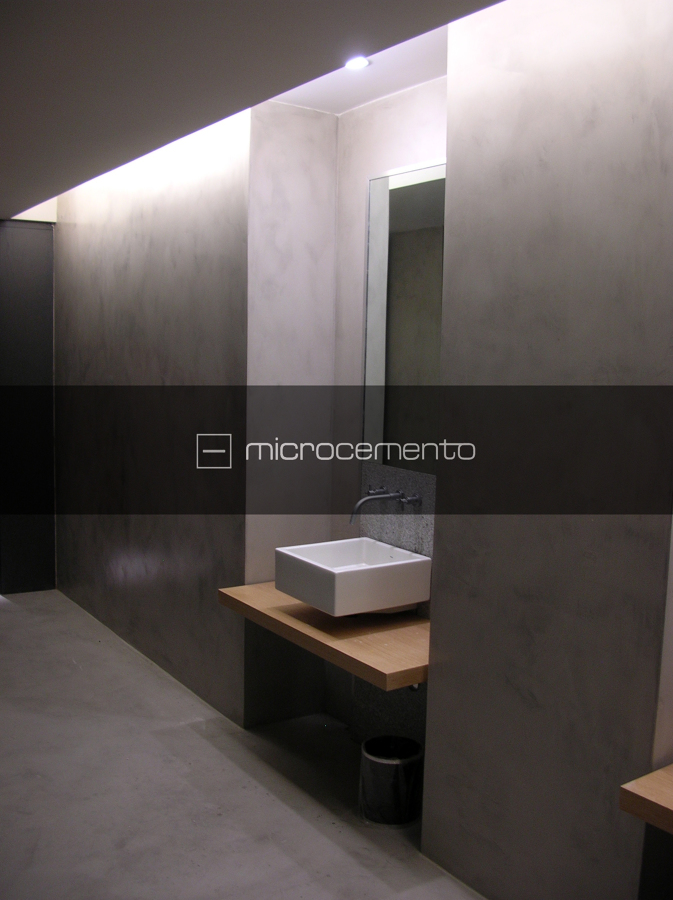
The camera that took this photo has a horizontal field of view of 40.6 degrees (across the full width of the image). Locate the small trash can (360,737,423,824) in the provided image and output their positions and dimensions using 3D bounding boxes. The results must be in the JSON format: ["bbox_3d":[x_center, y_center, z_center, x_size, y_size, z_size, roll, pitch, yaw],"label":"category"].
[{"bbox_3d":[0.193,1.143,3.162,0.218,0.215,0.218,1,6,0],"label":"small trash can"}]

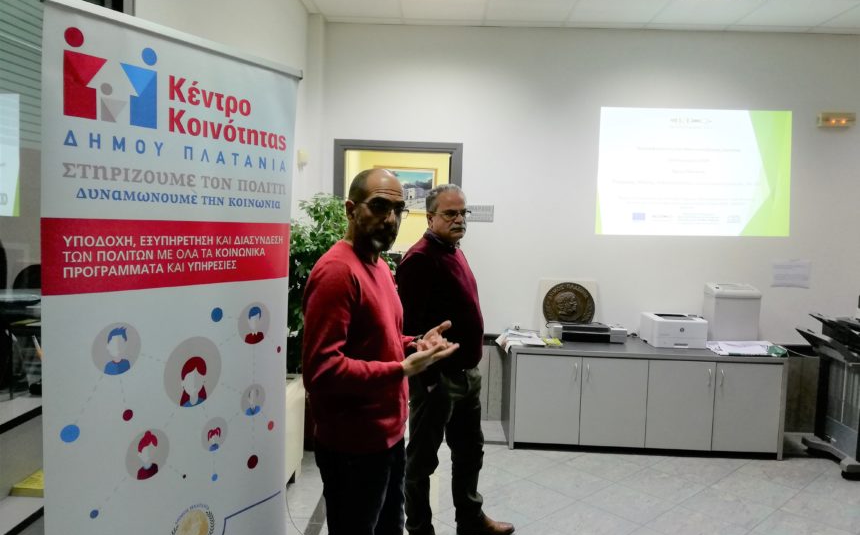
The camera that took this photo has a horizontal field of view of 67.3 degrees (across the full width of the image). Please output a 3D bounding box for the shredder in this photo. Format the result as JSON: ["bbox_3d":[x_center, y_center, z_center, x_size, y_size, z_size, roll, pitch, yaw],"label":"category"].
[{"bbox_3d":[2.269,0.359,4.866,0.329,0.435,0.243,2,4,1],"label":"shredder"}]

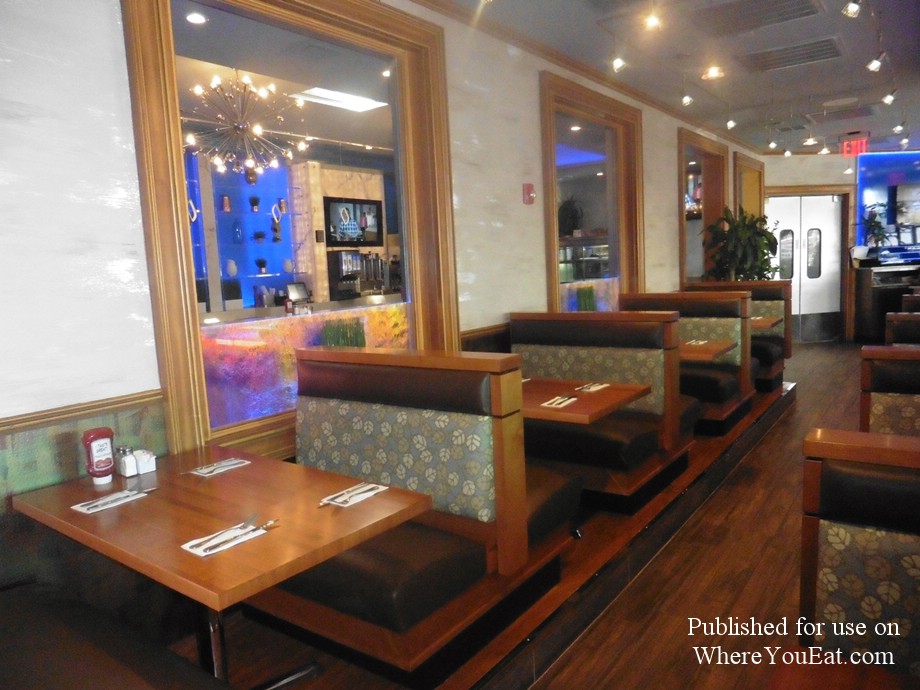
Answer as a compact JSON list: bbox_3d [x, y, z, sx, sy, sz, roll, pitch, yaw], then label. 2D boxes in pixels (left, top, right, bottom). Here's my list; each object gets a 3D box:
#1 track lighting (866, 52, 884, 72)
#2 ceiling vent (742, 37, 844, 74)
[{"bbox_3d":[3.100,-2.108,4.760,0.120,0.140,0.110,2,9,37],"label":"track lighting"},{"bbox_3d":[2.728,-2.367,5.194,0.610,0.040,0.610,2,9,37],"label":"ceiling vent"}]

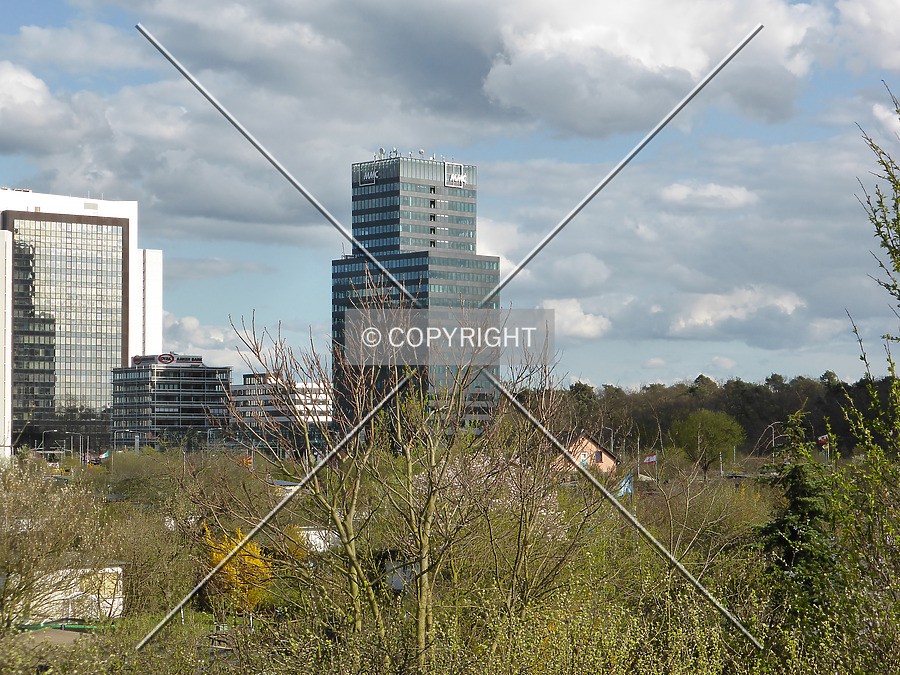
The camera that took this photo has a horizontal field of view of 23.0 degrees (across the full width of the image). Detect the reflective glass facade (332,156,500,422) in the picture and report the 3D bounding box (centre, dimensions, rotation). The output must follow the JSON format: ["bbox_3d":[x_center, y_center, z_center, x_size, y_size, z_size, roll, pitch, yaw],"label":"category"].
[{"bbox_3d":[-8.888,-5.935,617.931,29.557,84.414,38.947,3,-4,-44],"label":"reflective glass facade"}]

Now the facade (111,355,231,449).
[{"bbox_3d":[-82.490,20.160,653.140,25.100,28.700,27.900,2,-3,-34],"label":"facade"}]

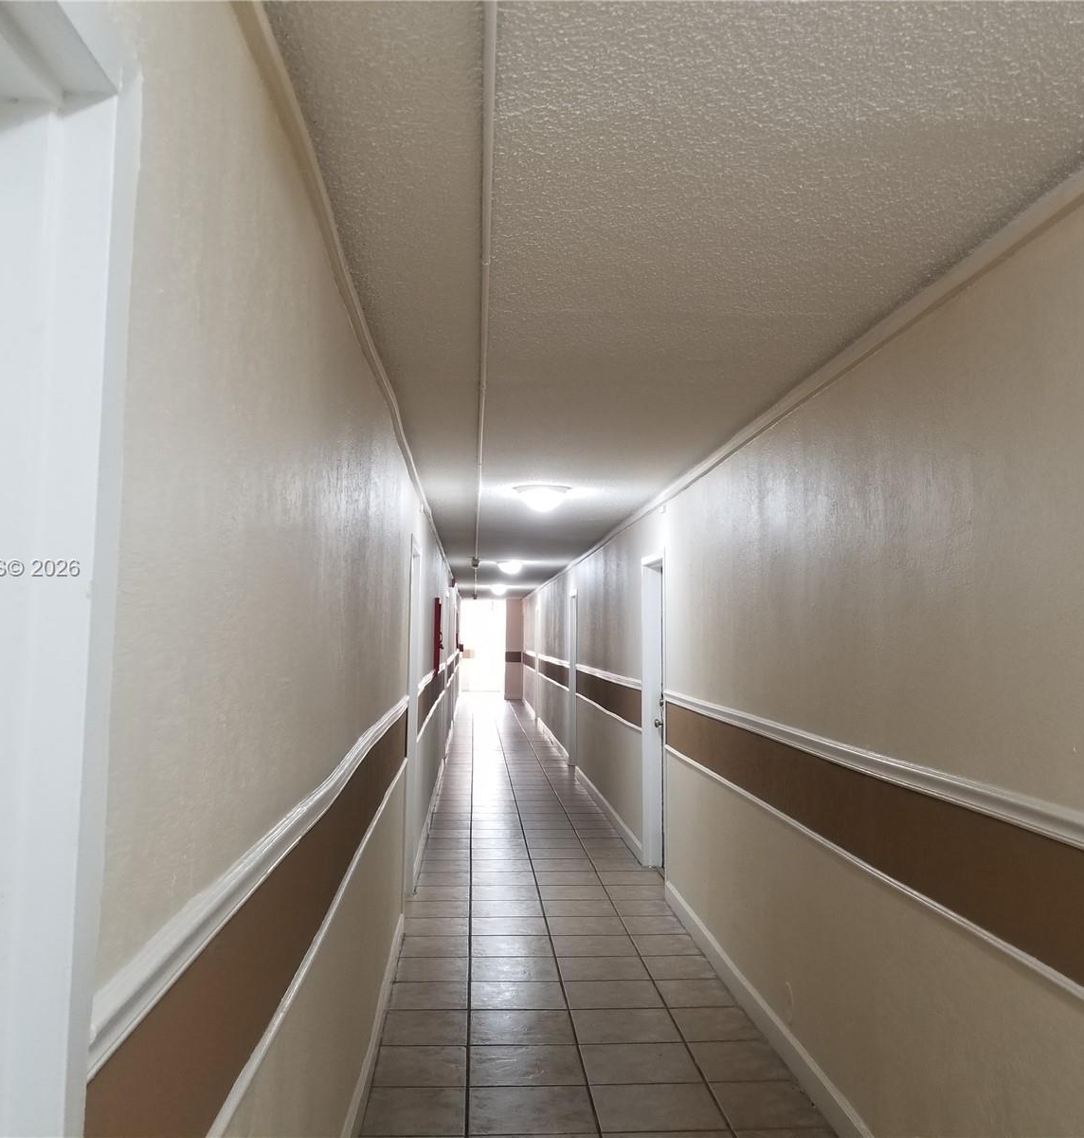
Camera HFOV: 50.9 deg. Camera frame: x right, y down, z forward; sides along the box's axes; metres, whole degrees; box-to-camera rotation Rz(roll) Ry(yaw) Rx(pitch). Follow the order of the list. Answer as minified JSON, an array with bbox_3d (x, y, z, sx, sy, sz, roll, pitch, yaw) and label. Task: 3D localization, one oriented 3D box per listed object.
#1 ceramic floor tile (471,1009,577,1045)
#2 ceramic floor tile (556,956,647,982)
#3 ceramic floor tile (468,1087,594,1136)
[{"bbox_3d":[-0.080,1.792,4.447,0.400,0.010,0.382,1,-3,-3],"label":"ceramic floor tile"},{"bbox_3d":[0.281,1.844,5.247,0.400,0.010,0.382,1,-3,-3],"label":"ceramic floor tile"},{"bbox_3d":[-0.033,1.780,3.741,0.407,0.010,0.394,1,-3,-3],"label":"ceramic floor tile"}]

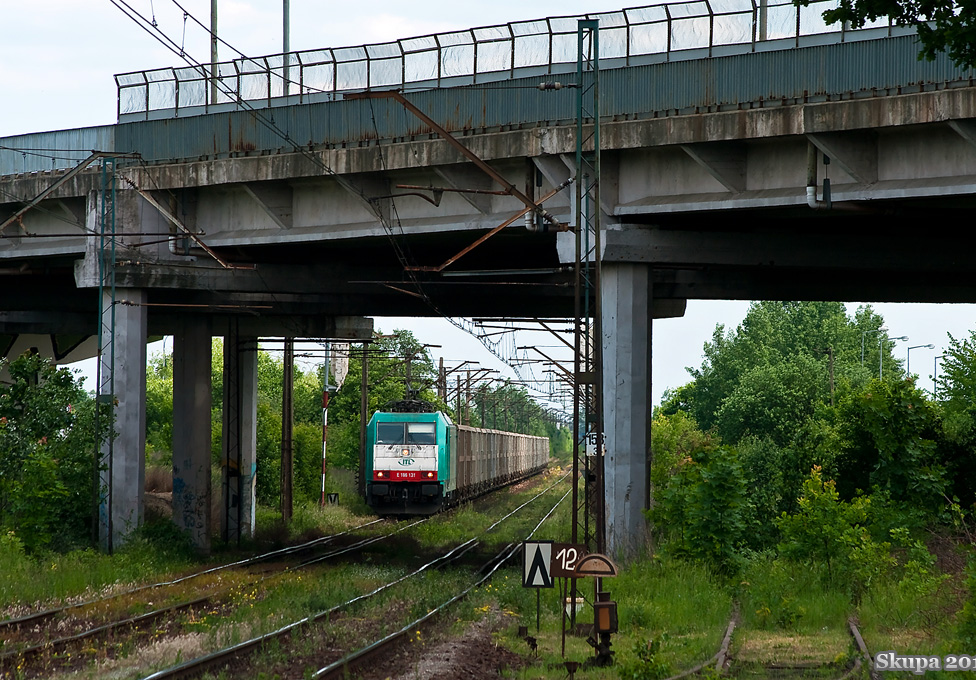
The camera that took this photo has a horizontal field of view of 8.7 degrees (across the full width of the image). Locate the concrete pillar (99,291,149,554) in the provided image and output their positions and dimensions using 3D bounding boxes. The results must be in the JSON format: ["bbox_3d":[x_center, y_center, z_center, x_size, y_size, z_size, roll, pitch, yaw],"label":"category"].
[{"bbox_3d":[-7.585,1.803,132.946,0.880,5.750,0.880,1,-1,-27],"label":"concrete pillar"}]

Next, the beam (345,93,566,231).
[{"bbox_3d":[-0.443,-2.316,82.000,2.800,1.770,0.120,1,-1,-2],"label":"beam"}]

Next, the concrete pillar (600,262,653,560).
[{"bbox_3d":[2.529,1.487,116.445,0.880,5.800,0.880,1,-1,-27],"label":"concrete pillar"}]

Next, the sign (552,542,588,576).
[{"bbox_3d":[0.912,2.467,71.500,0.420,0.380,0.030,0,-1,0],"label":"sign"}]

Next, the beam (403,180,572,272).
[{"bbox_3d":[0.043,-2.006,111.000,2.920,1.650,0.100,1,-1,-2],"label":"beam"}]

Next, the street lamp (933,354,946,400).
[{"bbox_3d":[32.385,5.879,450.000,1.900,9.800,0.300,0,-1,0],"label":"street lamp"}]

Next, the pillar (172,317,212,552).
[{"bbox_3d":[-7.275,2.321,157.444,0.880,5.900,0.880,1,-1,-27],"label":"pillar"}]

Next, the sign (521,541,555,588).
[{"bbox_3d":[0.650,2.894,82.300,0.400,0.600,0.030,0,-1,0],"label":"sign"}]

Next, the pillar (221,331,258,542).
[{"bbox_3d":[-7.069,2.739,181.945,0.880,5.850,0.880,1,-1,-27],"label":"pillar"}]

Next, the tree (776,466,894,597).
[{"bbox_3d":[5.328,2.951,98.000,1.800,2.050,1.700,0,-1,0],"label":"tree"}]

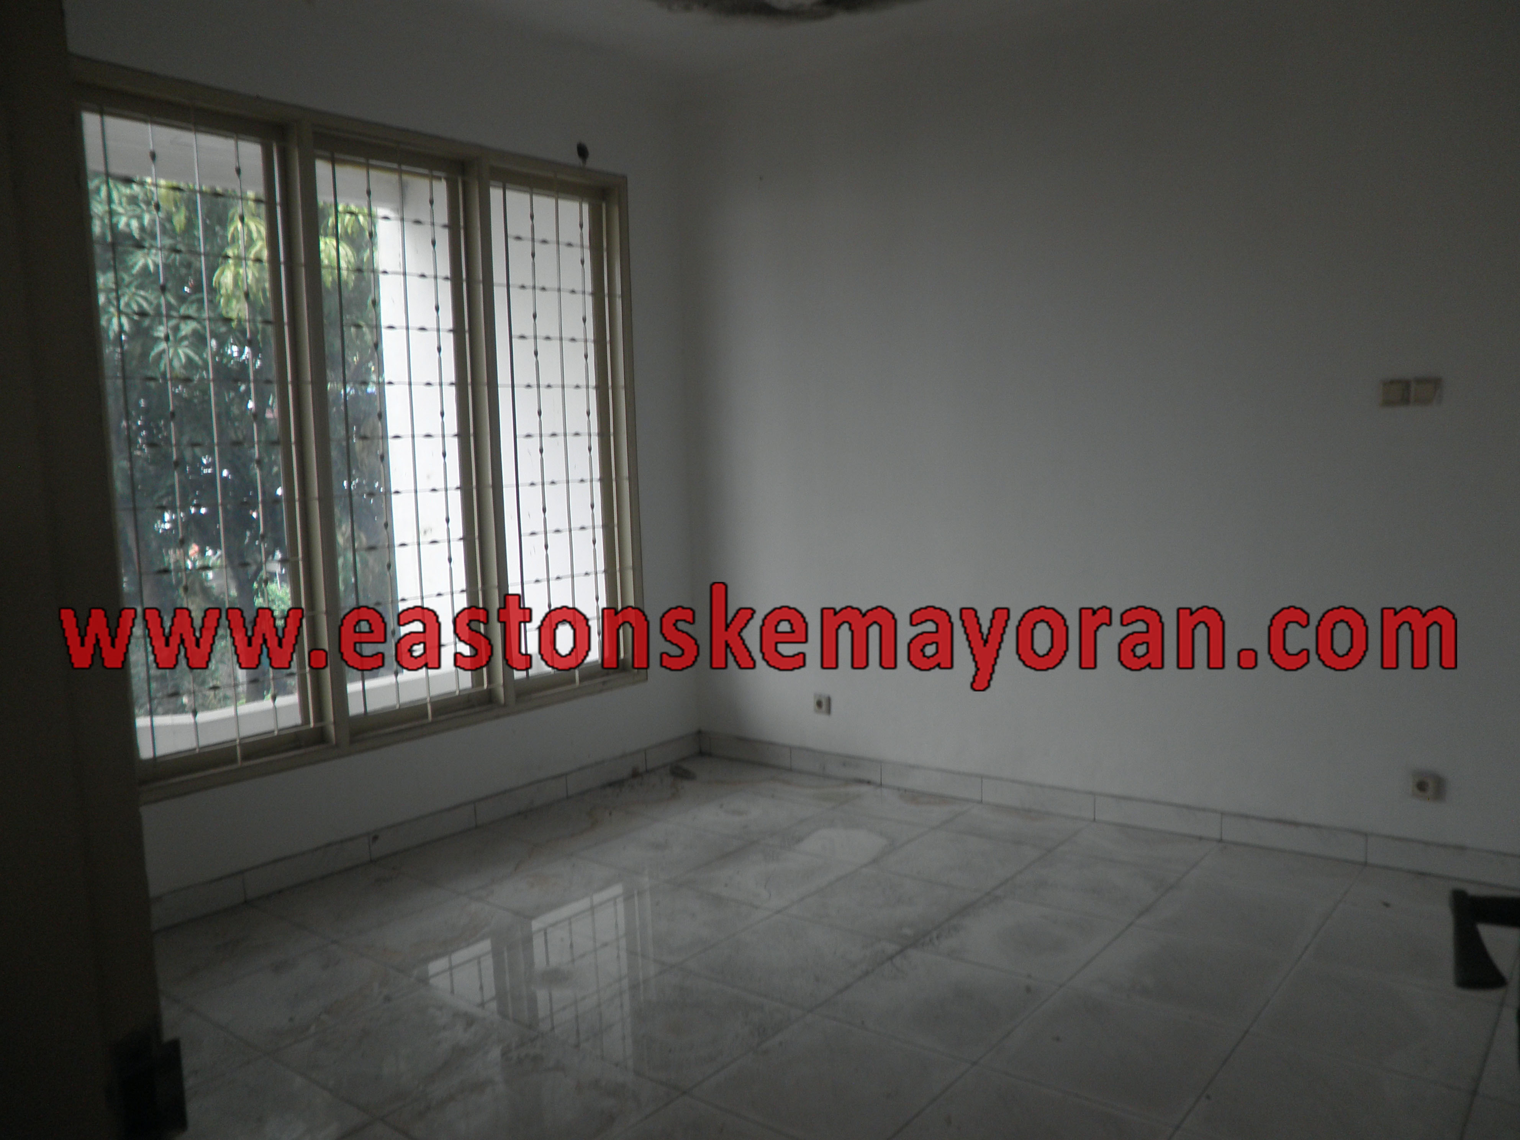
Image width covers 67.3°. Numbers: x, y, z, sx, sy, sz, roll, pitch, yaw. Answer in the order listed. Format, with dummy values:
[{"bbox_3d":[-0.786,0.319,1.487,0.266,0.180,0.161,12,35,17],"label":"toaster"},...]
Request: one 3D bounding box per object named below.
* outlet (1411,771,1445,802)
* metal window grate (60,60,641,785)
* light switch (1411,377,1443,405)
[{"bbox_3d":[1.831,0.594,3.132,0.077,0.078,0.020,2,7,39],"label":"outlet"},{"bbox_3d":[-1.362,-0.505,4.463,0.120,2.290,2.400,2,7,39],"label":"metal window grate"},{"bbox_3d":[1.773,-0.475,3.037,0.075,0.075,0.018,2,7,39],"label":"light switch"}]

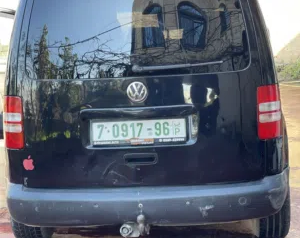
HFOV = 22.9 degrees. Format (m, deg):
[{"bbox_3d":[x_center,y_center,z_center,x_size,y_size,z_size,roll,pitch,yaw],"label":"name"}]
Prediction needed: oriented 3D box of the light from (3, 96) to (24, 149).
[{"bbox_3d":[-0.773,0.018,4.166,0.133,0.301,0.110,-2,8,4],"label":"light"}]

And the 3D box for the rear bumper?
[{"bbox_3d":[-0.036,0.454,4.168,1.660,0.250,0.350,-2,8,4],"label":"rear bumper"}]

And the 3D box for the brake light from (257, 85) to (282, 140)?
[{"bbox_3d":[0.660,-0.038,4.075,0.133,0.301,0.110,-2,8,4],"label":"brake light"}]

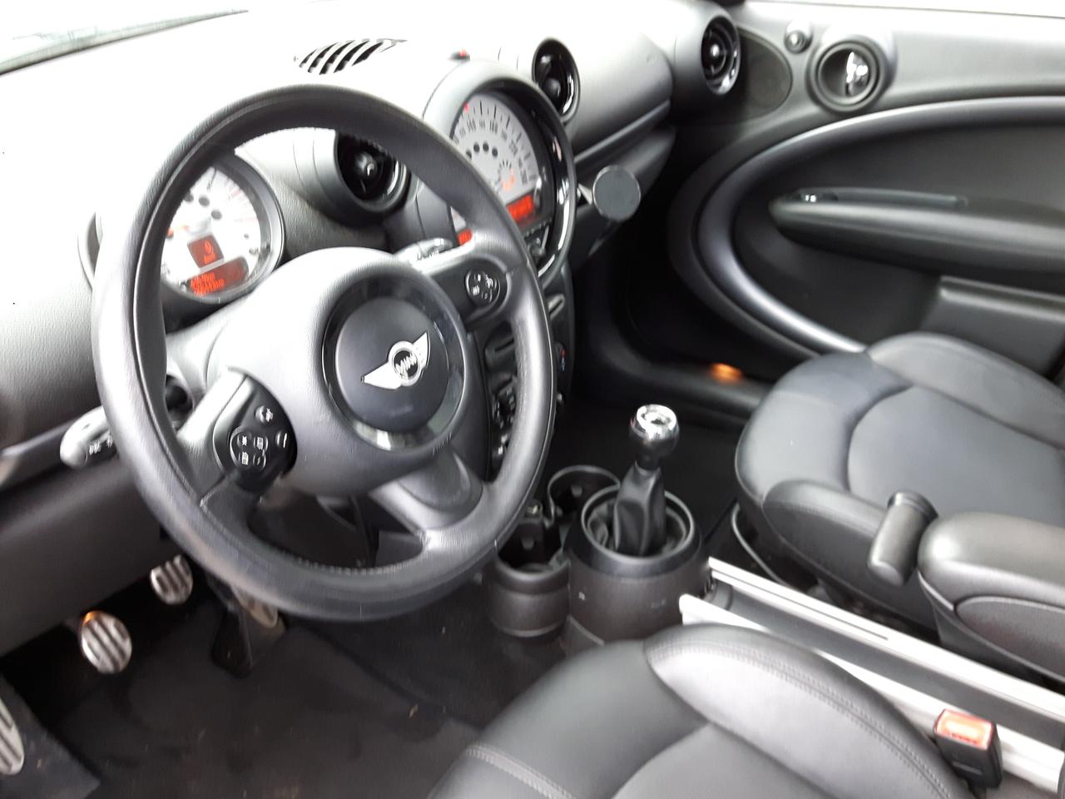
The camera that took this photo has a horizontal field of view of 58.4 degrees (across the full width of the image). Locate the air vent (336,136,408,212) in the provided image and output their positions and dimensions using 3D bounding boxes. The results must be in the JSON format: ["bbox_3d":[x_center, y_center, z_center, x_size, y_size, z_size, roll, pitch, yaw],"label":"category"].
[{"bbox_3d":[-0.156,-0.219,0.879,0.034,0.088,0.088,4,30,38],"label":"air vent"}]

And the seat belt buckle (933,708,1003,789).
[{"bbox_3d":[0.401,0.325,0.879,0.045,0.064,0.027,6,36,38],"label":"seat belt buckle"}]

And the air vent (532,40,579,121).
[{"bbox_3d":[0.018,-0.360,1.084,0.034,0.088,0.088,4,30,39],"label":"air vent"}]

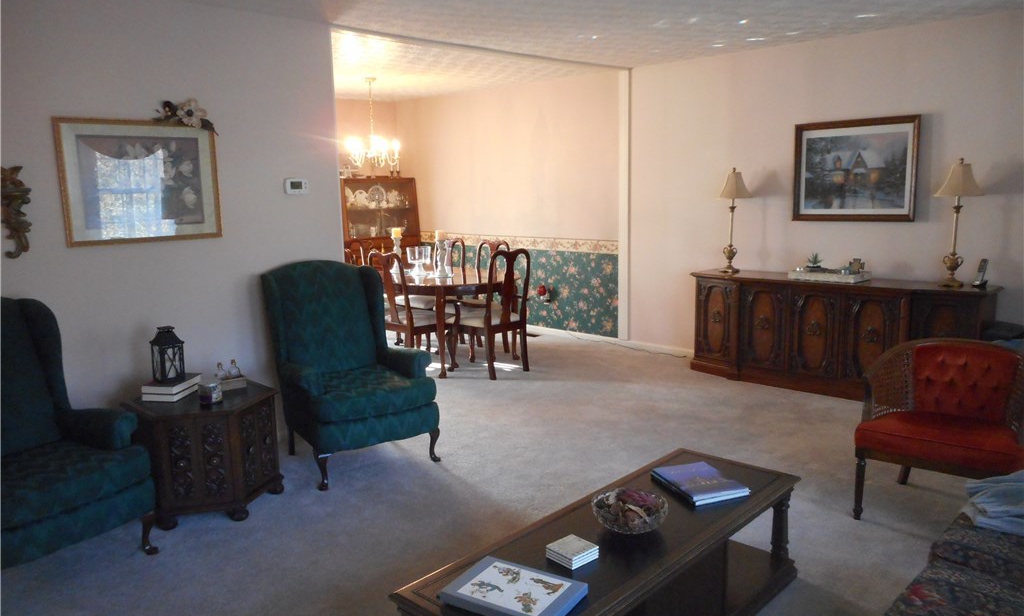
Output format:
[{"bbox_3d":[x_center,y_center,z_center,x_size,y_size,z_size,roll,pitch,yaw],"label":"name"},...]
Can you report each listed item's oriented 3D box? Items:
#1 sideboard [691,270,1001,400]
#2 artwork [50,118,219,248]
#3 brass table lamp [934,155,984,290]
[{"bbox_3d":[2.229,0.190,5.253,1.980,0.770,0.500,8,13,42],"label":"sideboard"},{"bbox_3d":[-1.966,-0.671,3.951,0.031,0.625,0.799,8,13,44],"label":"artwork"},{"bbox_3d":[2.817,-0.524,4.682,0.270,0.800,0.270,8,14,43],"label":"brass table lamp"}]

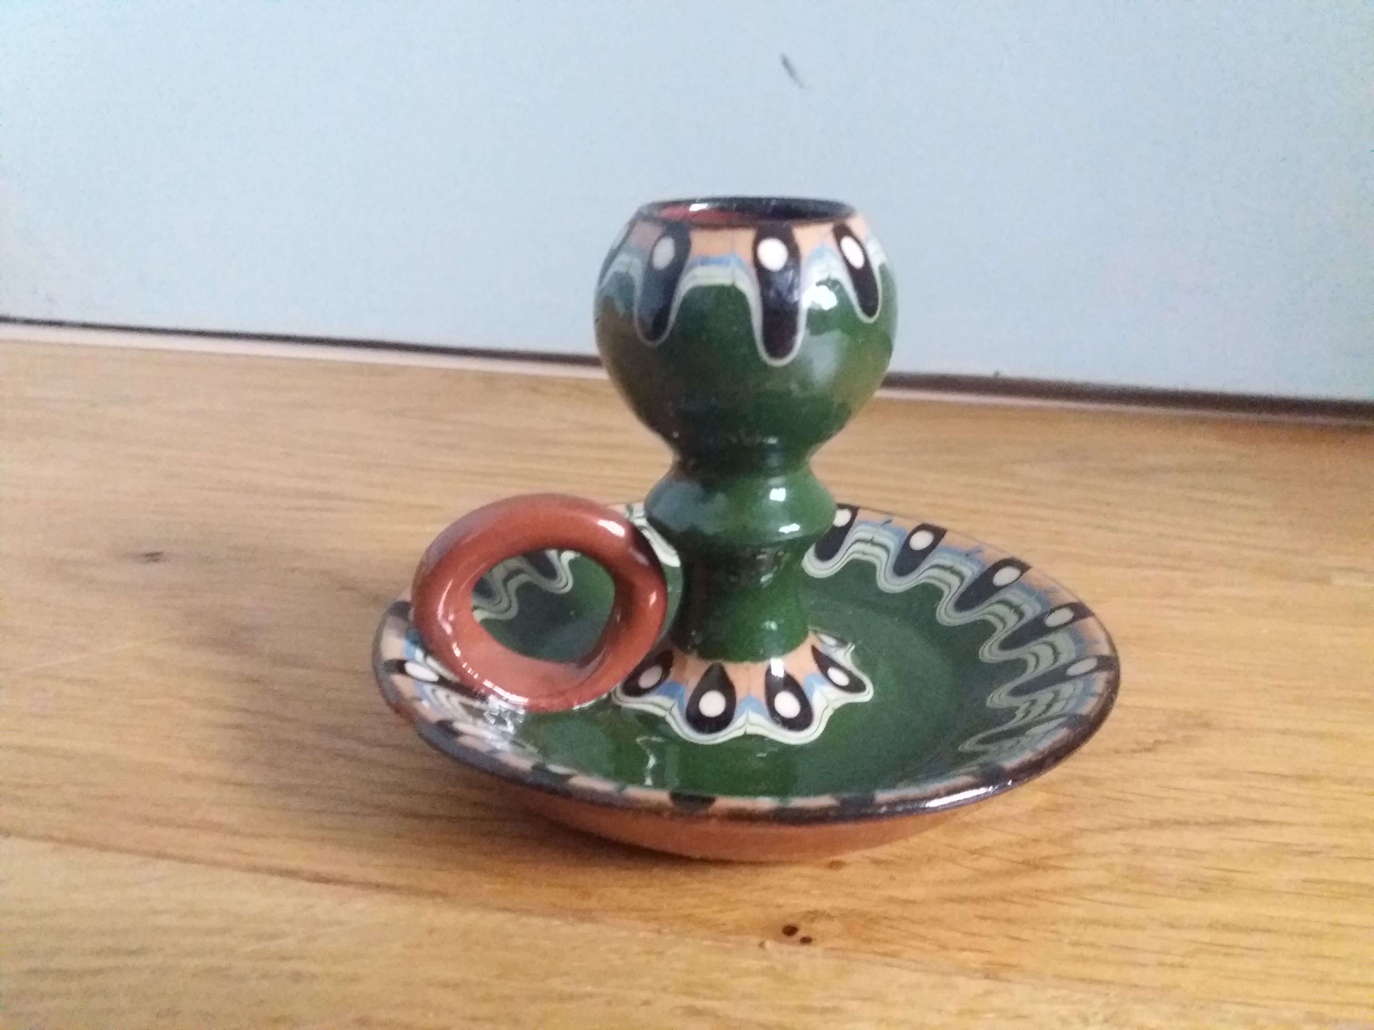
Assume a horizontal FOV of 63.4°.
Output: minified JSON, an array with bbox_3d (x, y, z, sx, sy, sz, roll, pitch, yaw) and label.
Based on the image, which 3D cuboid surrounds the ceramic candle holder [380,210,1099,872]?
[{"bbox_3d":[0.009,-0.004,0.175,0.116,0.086,0.116,-10,23,-26],"label":"ceramic candle holder"}]

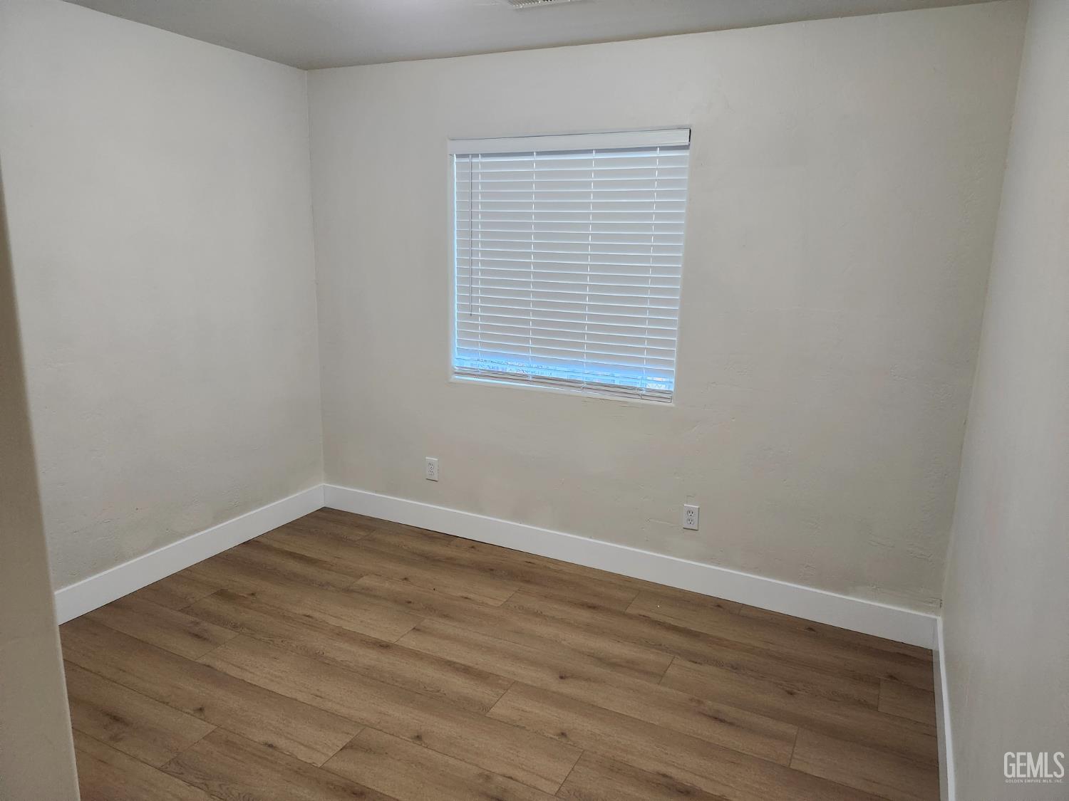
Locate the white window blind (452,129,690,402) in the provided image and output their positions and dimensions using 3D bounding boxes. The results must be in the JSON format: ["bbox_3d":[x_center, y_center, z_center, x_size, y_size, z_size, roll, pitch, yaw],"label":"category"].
[{"bbox_3d":[0.126,-0.626,3.360,1.184,1.187,0.090,7,14,26],"label":"white window blind"}]

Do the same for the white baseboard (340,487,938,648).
[{"bbox_3d":[0.181,0.758,3.574,3.236,0.150,0.018,7,14,26],"label":"white baseboard"}]

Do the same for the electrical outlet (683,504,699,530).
[{"bbox_3d":[0.717,0.538,3.248,0.070,0.115,0.014,7,14,26],"label":"electrical outlet"}]

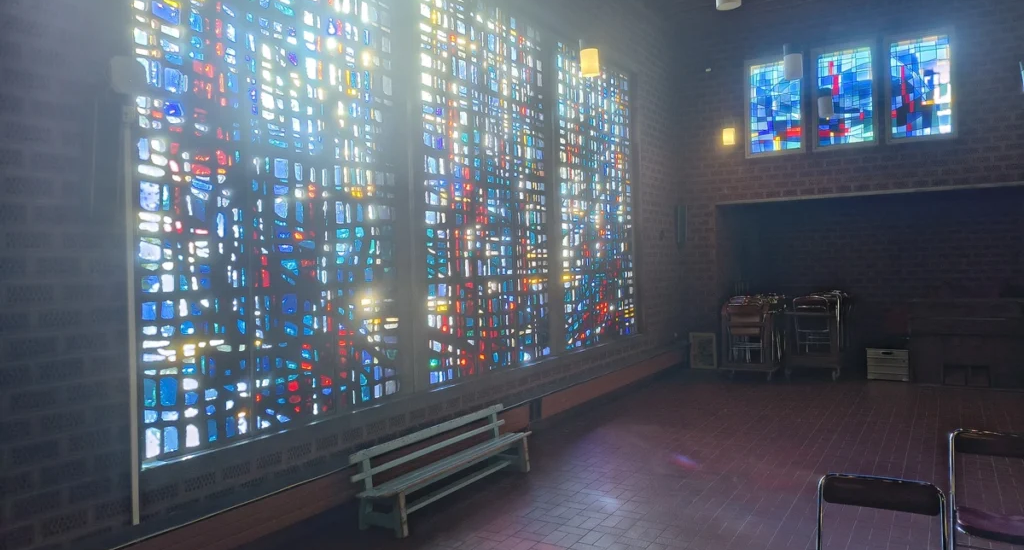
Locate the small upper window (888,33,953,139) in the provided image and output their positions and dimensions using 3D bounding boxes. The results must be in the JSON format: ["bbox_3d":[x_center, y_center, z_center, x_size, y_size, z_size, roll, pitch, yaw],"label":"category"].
[{"bbox_3d":[5.566,-2.569,9.683,0.726,1.328,0.100,-1,1,32],"label":"small upper window"}]

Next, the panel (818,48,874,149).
[{"bbox_3d":[4.771,-2.545,10.173,0.742,1.360,0.100,-1,1,32],"label":"panel"}]

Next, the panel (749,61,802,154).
[{"bbox_3d":[3.961,-2.501,10.672,0.731,1.315,0.100,-1,1,32],"label":"panel"}]

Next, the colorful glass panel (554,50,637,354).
[{"bbox_3d":[1.150,-0.940,9.301,0.120,3.728,2.250,-1,1,32],"label":"colorful glass panel"}]

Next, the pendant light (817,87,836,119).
[{"bbox_3d":[3.737,-2.041,8.450,0.165,0.345,0.165,-1,1,32],"label":"pendant light"}]

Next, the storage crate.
[{"bbox_3d":[5.026,1.172,9.466,0.494,0.415,0.360,-1,1,32],"label":"storage crate"}]

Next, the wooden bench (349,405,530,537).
[{"bbox_3d":[-0.413,1.354,5.100,0.370,0.480,1.820,-1,1,32],"label":"wooden bench"}]

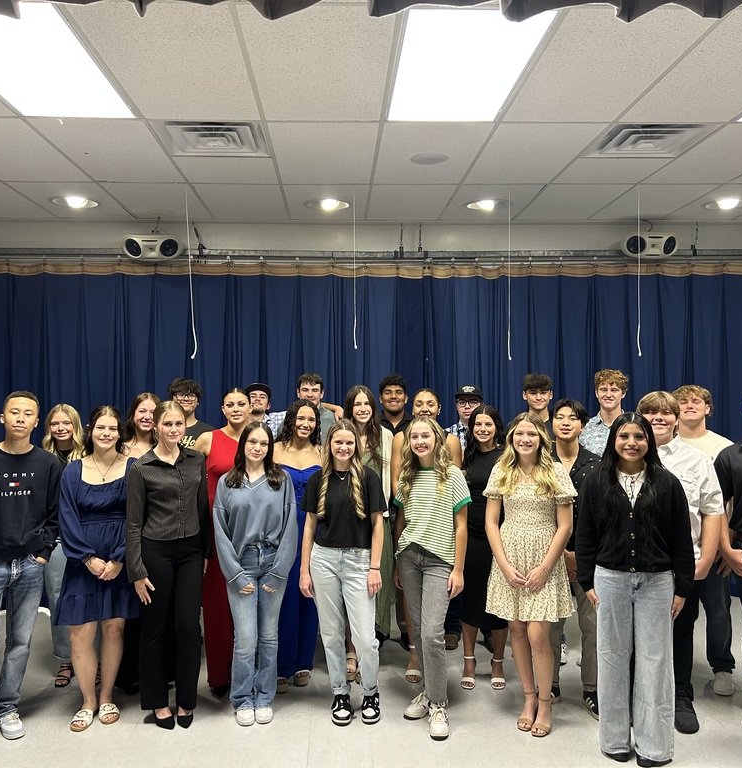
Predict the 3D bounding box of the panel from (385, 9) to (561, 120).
[{"bbox_3d":[0.391,-1.382,3.404,0.570,0.060,1.180,0,-1,-3],"label":"panel"}]

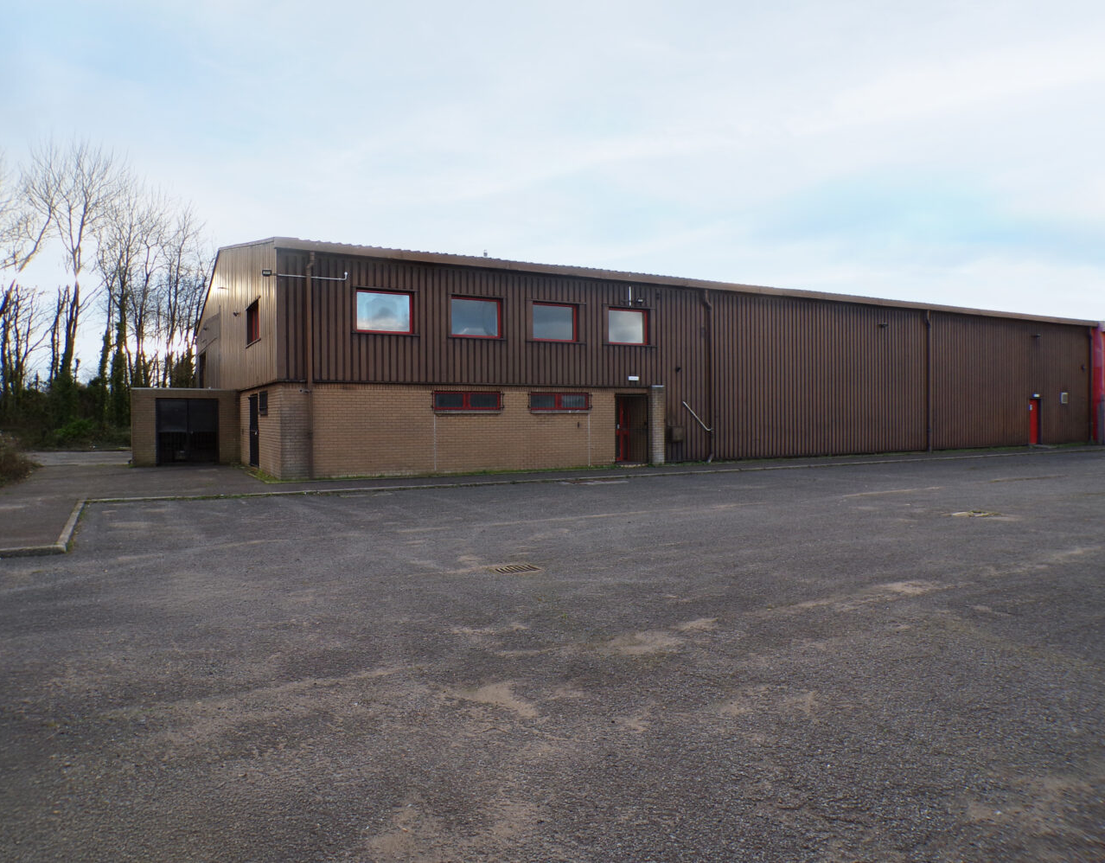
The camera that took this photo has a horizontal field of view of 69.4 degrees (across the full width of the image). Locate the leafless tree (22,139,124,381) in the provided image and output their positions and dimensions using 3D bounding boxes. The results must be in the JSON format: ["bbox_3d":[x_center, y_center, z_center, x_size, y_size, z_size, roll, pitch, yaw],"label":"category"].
[{"bbox_3d":[-27.405,-7.922,45.423,5.800,17.540,5.800,-1,1,-31],"label":"leafless tree"}]

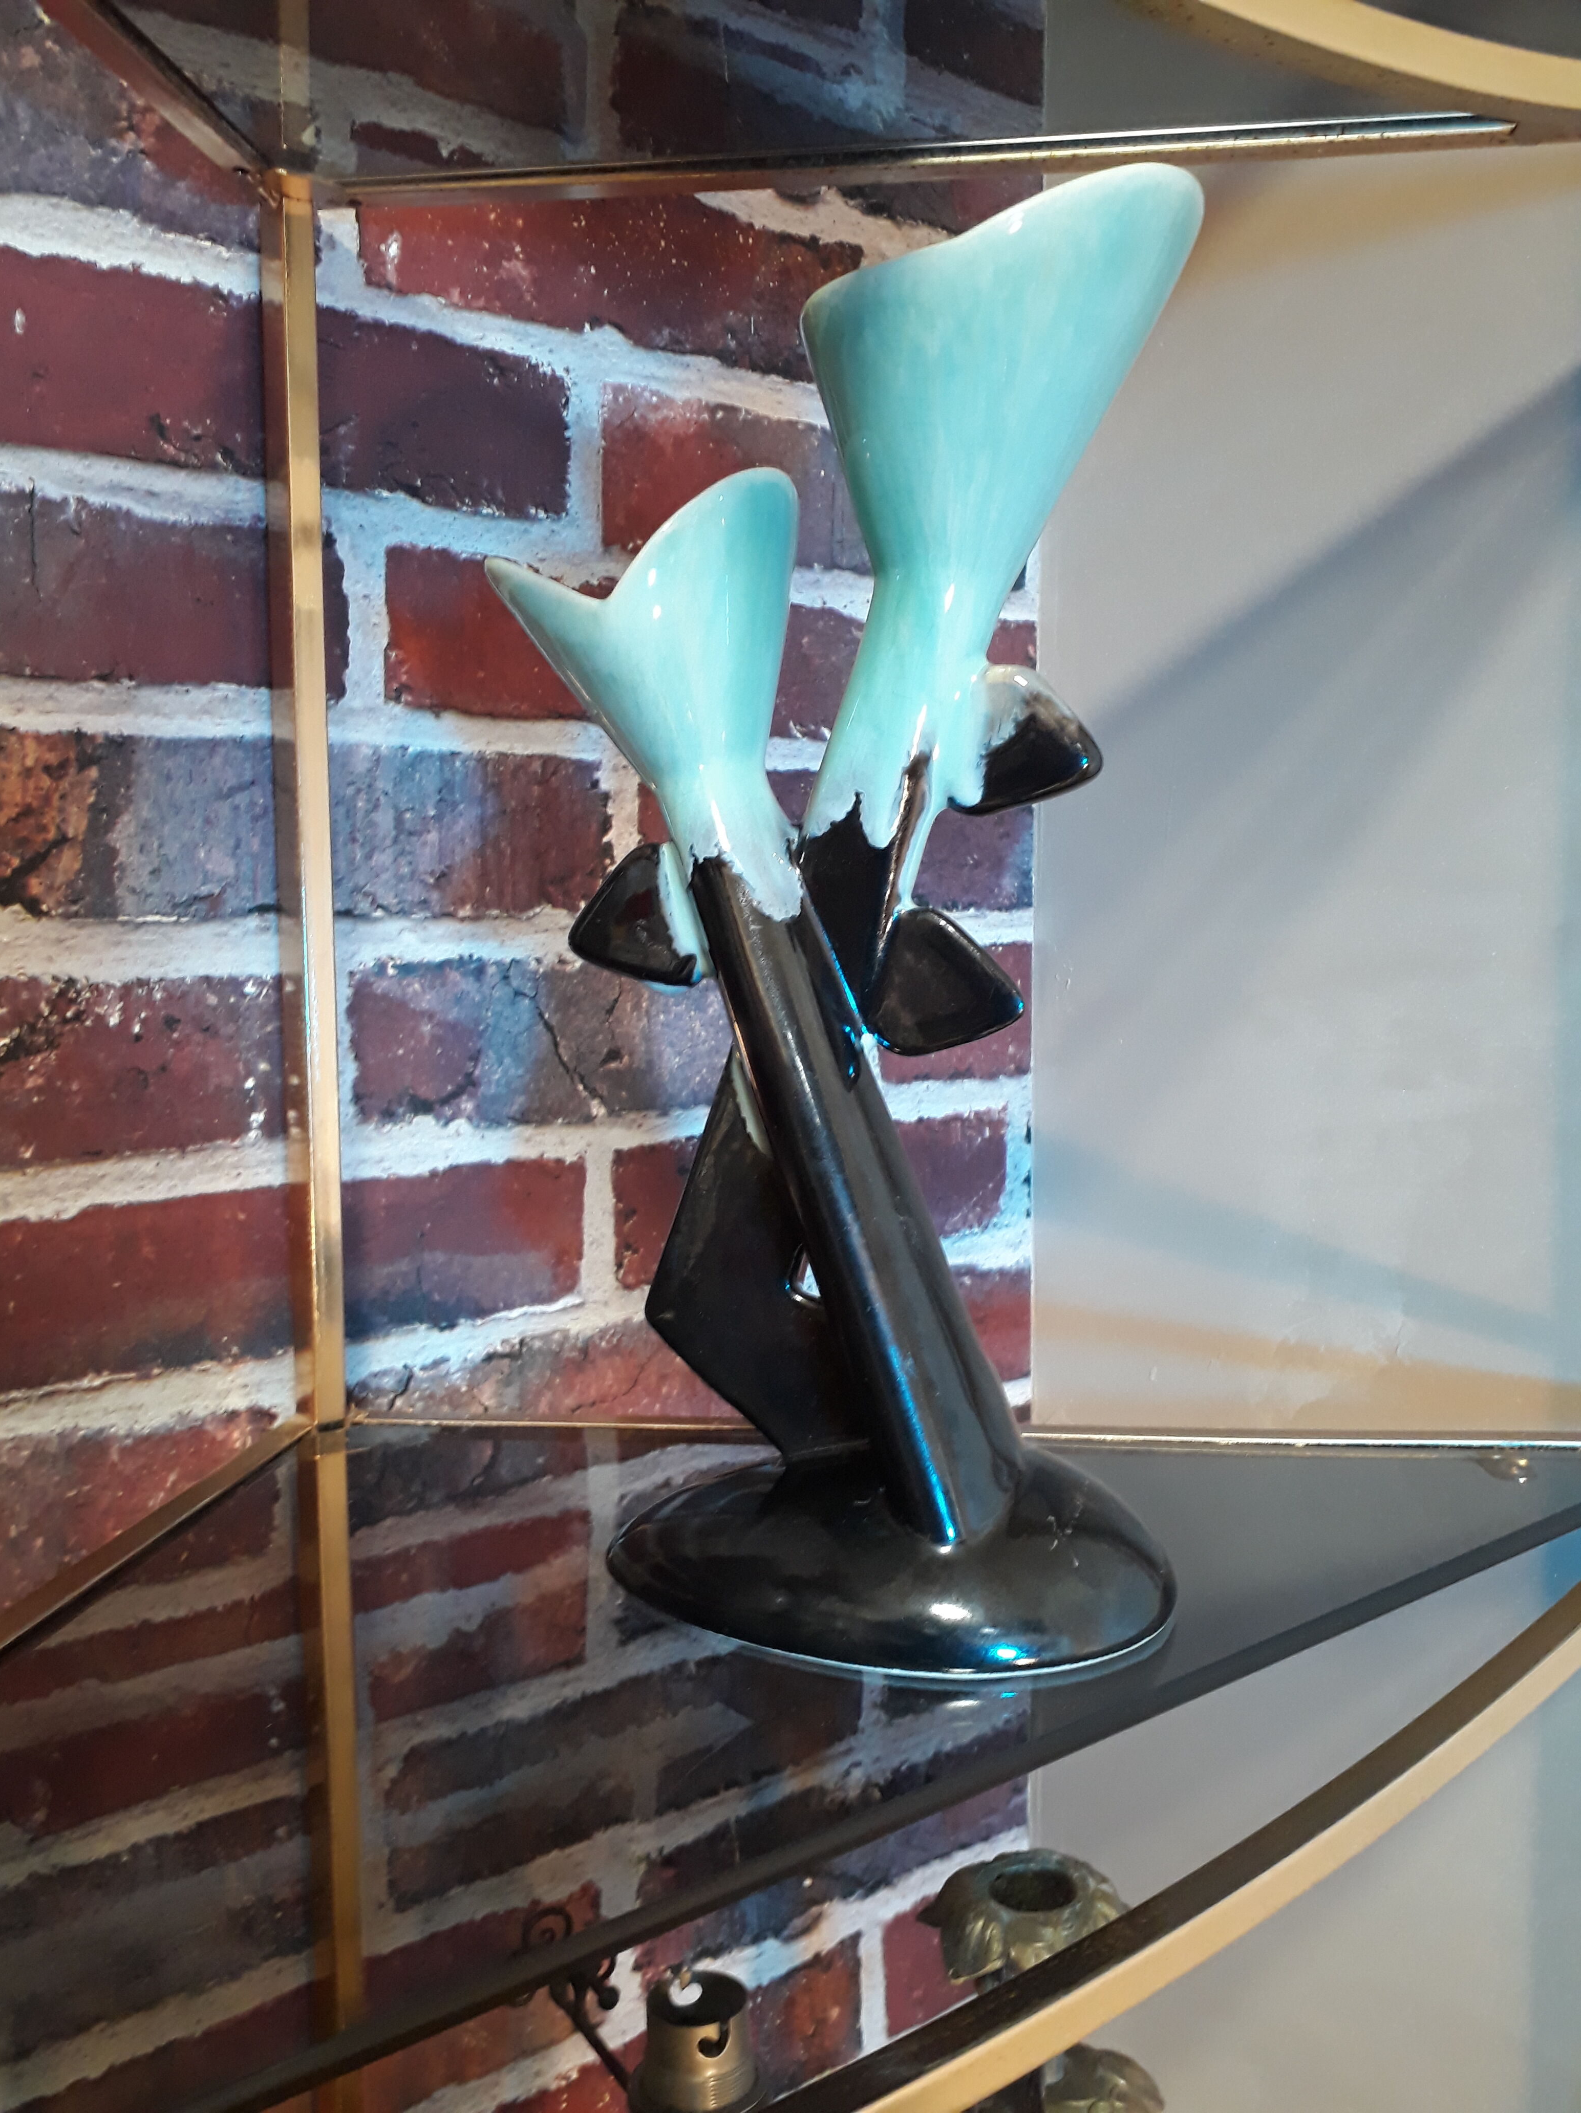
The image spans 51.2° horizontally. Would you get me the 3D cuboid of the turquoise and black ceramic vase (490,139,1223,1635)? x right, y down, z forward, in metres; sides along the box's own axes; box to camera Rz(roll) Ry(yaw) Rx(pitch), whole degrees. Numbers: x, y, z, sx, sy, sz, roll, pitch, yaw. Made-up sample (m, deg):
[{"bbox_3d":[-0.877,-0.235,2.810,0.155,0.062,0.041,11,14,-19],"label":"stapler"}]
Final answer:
[{"bbox_3d":[0.010,-0.033,0.399,0.173,0.329,0.107,2,6,20],"label":"turquoise and black ceramic vase"}]

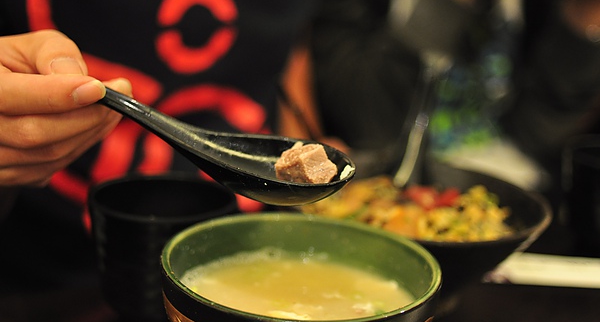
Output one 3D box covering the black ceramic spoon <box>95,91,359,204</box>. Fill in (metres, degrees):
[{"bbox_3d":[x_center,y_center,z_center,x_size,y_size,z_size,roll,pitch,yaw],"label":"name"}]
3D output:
[{"bbox_3d":[-0.048,-0.012,0.402,0.153,0.045,0.046,11,26,16],"label":"black ceramic spoon"}]

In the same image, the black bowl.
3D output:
[{"bbox_3d":[0.074,0.055,0.595,0.182,0.068,0.182,3,16,-1],"label":"black bowl"}]

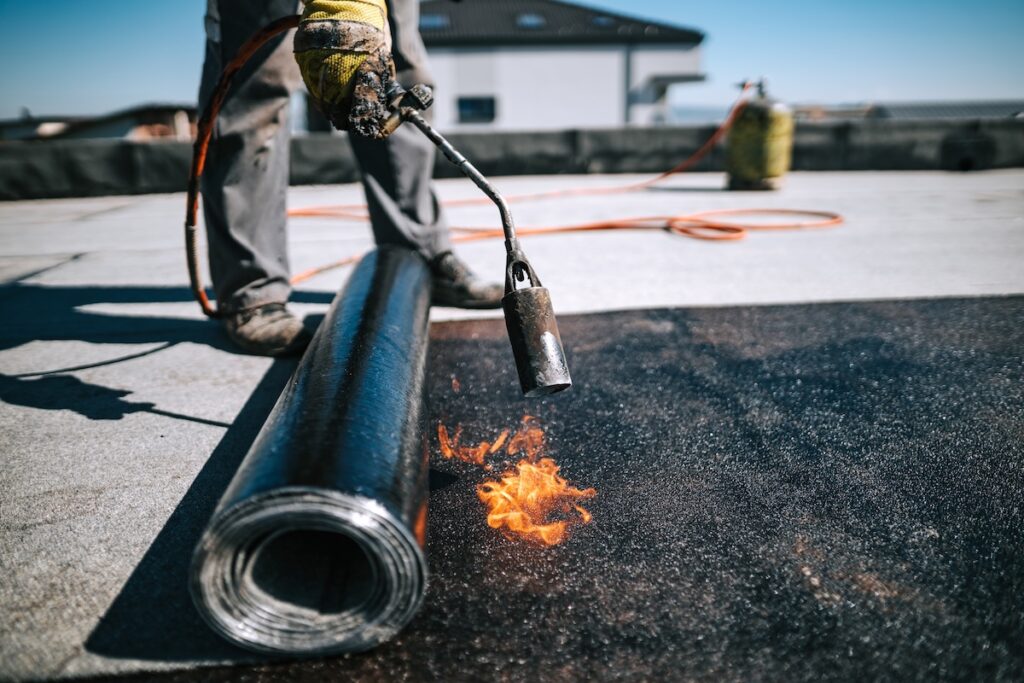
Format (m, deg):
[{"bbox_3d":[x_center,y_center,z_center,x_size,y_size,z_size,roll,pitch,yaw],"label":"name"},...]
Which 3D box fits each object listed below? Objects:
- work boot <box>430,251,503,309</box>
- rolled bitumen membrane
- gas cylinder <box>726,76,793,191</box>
[{"bbox_3d":[-0.155,-0.163,1.618,0.290,0.140,0.108,3,19,15],"label":"work boot"},{"bbox_3d":[-0.211,0.031,1.010,0.181,0.157,0.990,-4,18,-5],"label":"rolled bitumen membrane"},{"bbox_3d":[1.360,-1.131,3.735,0.316,0.550,0.316,-2,18,0],"label":"gas cylinder"}]

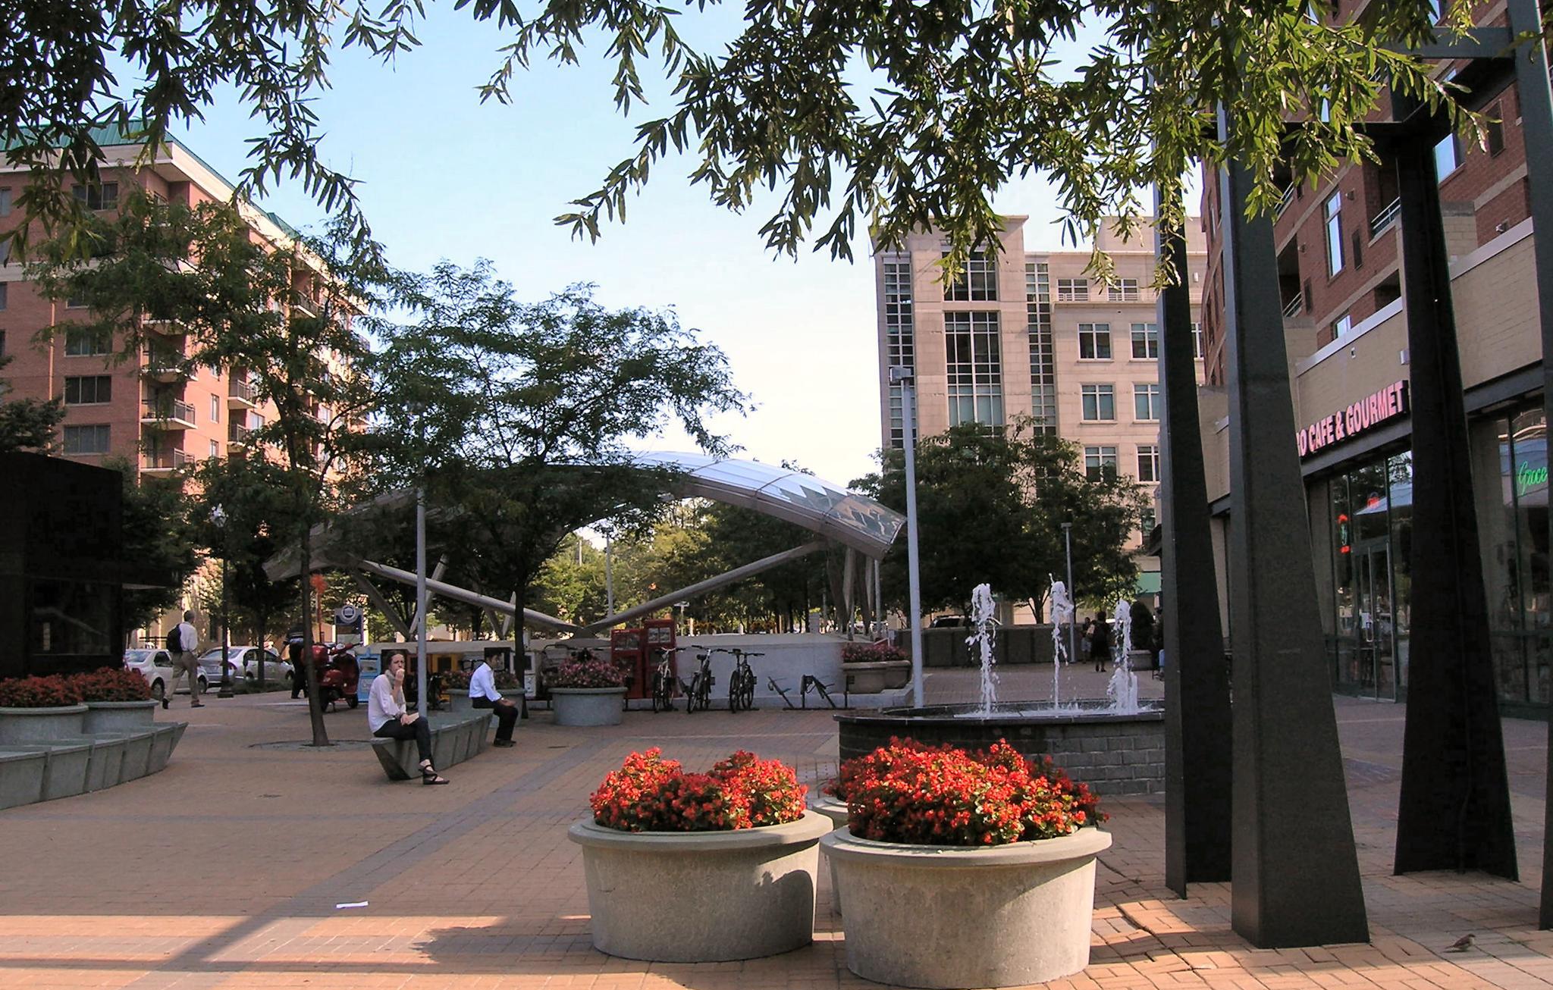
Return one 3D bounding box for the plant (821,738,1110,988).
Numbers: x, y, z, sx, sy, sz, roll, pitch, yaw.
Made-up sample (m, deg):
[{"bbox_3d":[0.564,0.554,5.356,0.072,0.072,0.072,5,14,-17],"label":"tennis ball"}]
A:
[{"bbox_3d":[0.791,1.517,6.461,1.224,0.913,1.224,-2,-5,0],"label":"plant"}]

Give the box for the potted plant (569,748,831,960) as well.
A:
[{"bbox_3d":[-0.347,1.624,7.083,1.224,0.867,1.224,-2,-5,0],"label":"potted plant"}]

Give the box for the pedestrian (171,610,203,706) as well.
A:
[{"bbox_3d":[-10.801,2.986,27.800,0.680,1.770,0.520,2,-6,-37],"label":"pedestrian"}]

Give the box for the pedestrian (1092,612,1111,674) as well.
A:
[{"bbox_3d":[8.962,4.061,42.000,0.500,1.660,0.420,-2,-5,0],"label":"pedestrian"}]

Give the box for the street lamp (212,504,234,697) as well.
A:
[{"bbox_3d":[-12.050,2.305,33.300,0.420,4.230,0.420,-2,-5,0],"label":"street lamp"}]

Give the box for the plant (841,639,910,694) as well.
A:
[{"bbox_3d":[1.771,3.085,27.300,1.220,0.930,1.100,-2,-5,0],"label":"plant"}]

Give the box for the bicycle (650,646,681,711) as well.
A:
[{"bbox_3d":[-1.845,3.111,25.600,0.600,1.070,1.720,-2,-5,8],"label":"bicycle"}]

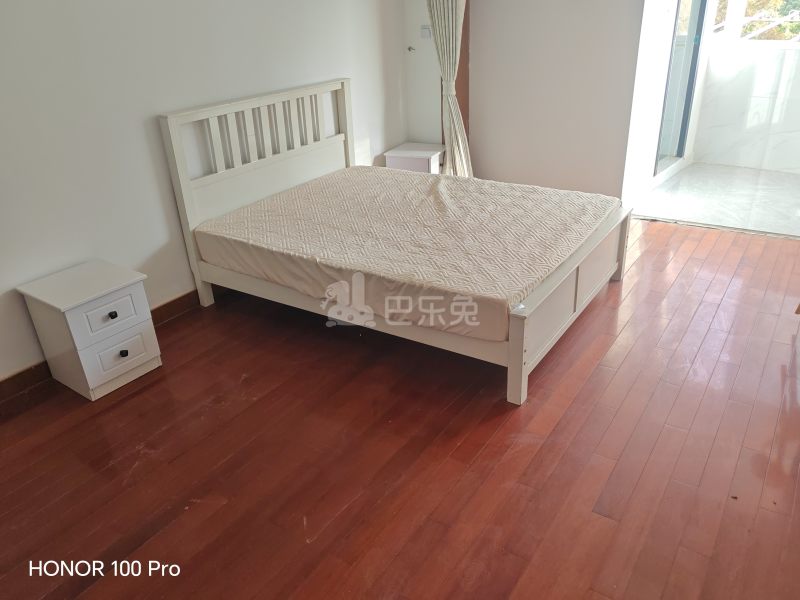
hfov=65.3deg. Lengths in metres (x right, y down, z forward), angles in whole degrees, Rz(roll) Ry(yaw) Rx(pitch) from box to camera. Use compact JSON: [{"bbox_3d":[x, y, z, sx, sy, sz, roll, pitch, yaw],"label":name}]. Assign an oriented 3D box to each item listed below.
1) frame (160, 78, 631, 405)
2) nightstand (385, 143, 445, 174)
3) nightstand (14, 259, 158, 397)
[{"bbox_3d":[0.081,-0.561,3.618,2.090,1.117,1.659,14,30,30],"label":"frame"},{"bbox_3d":[0.178,-0.998,5.133,0.423,0.480,0.403,13,30,31],"label":"nightstand"},{"bbox_3d":[-1.457,0.137,2.981,0.427,0.480,0.406,14,31,32],"label":"nightstand"}]

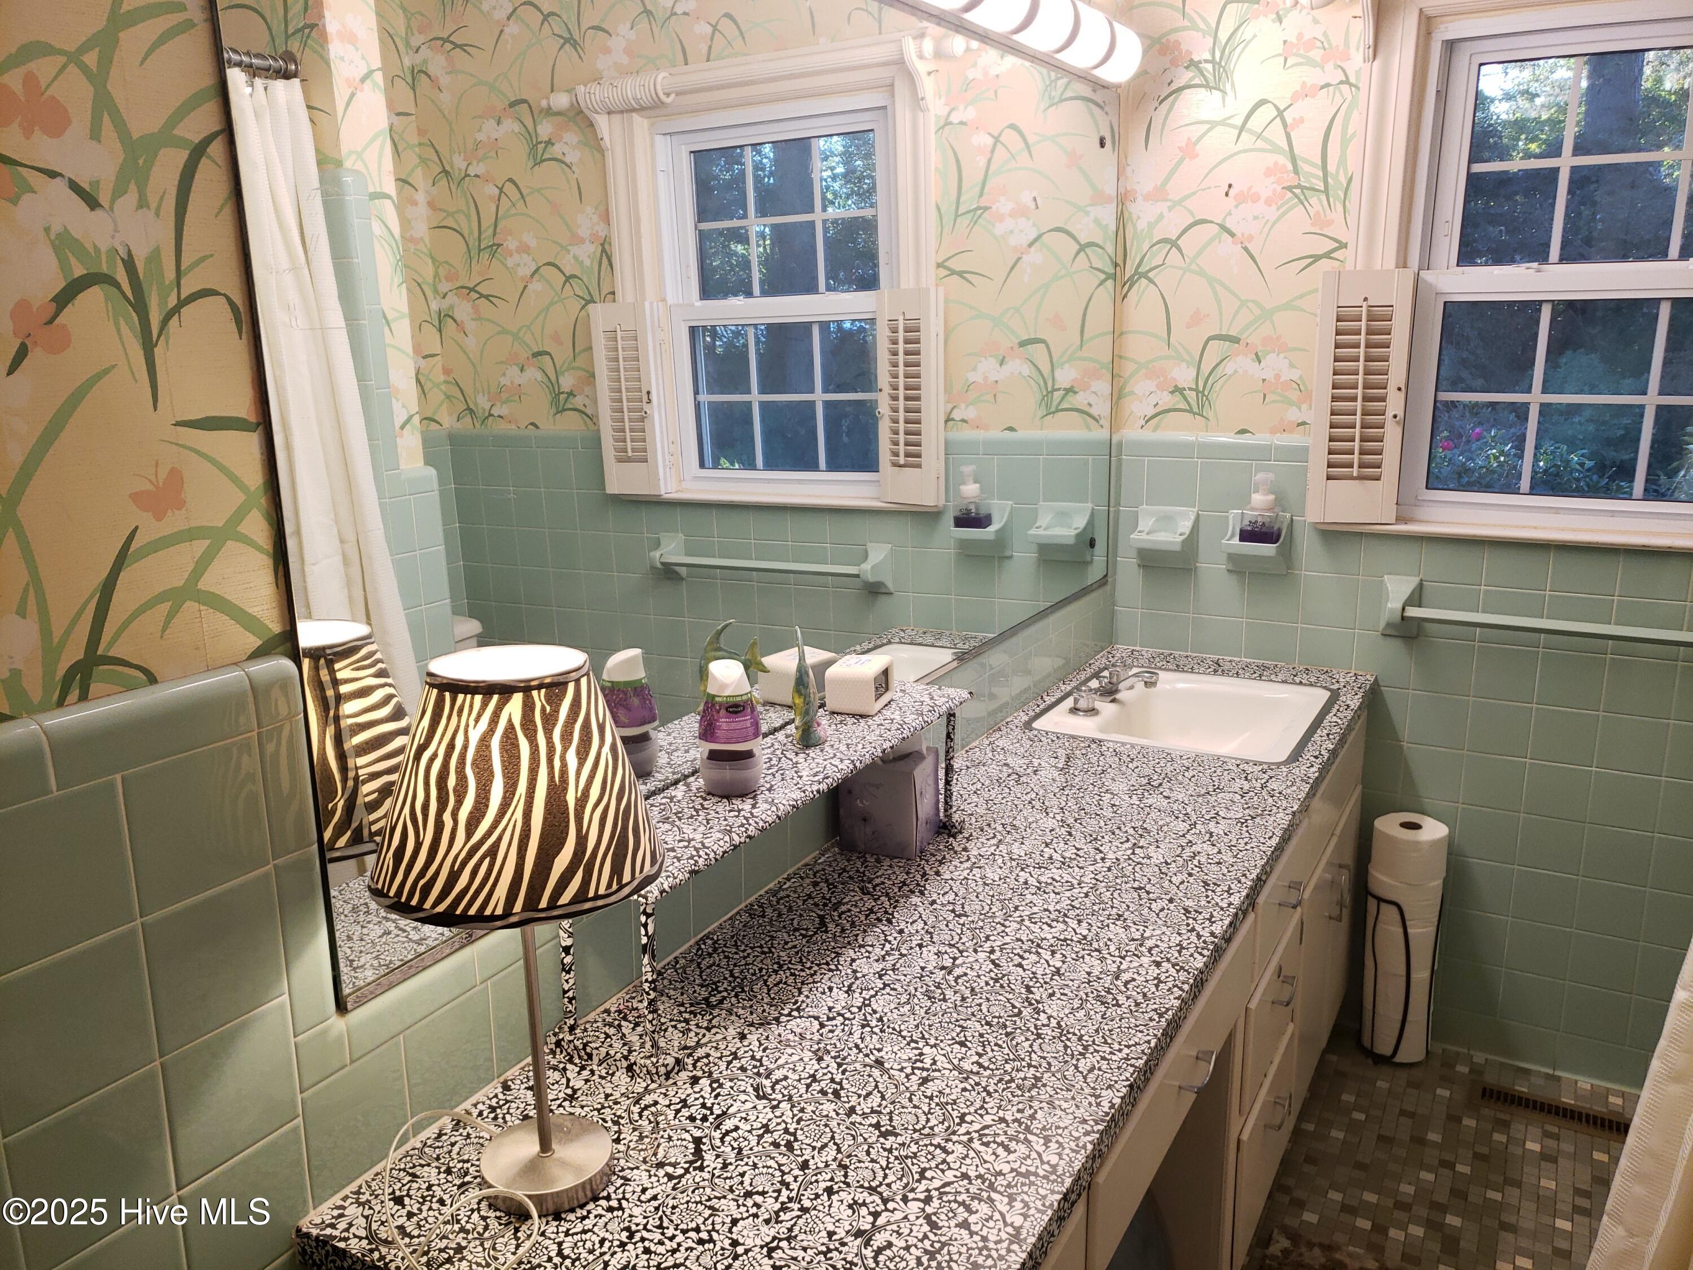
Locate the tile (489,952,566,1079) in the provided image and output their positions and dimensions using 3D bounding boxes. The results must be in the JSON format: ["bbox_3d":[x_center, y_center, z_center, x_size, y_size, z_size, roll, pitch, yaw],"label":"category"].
[{"bbox_3d":[-0.318,0.372,1.278,0.010,0.103,0.106,7,15,29],"label":"tile"}]

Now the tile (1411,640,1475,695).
[{"bbox_3d":[1.169,0.062,2.488,0.108,0.108,0.010,7,15,29],"label":"tile"}]

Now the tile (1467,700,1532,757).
[{"bbox_3d":[1.282,0.183,2.495,0.109,0.109,0.010,7,15,28],"label":"tile"}]

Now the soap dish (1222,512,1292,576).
[{"bbox_3d":[0.830,-0.181,2.589,0.121,0.127,0.085,7,15,28],"label":"soap dish"}]

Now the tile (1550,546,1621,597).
[{"bbox_3d":[1.379,-0.128,2.370,0.109,0.102,0.010,7,15,28],"label":"tile"}]

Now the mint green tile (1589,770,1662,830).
[{"bbox_3d":[1.470,0.312,2.400,0.109,0.109,0.010,7,15,28],"label":"mint green tile"}]

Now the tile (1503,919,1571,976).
[{"bbox_3d":[1.363,0.619,2.503,0.108,0.108,0.010,7,15,29],"label":"tile"}]

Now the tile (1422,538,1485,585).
[{"bbox_3d":[1.164,-0.146,2.437,0.108,0.100,0.010,7,15,29],"label":"tile"}]

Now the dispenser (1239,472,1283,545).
[{"bbox_3d":[0.831,-0.252,2.537,0.071,0.145,0.056,7,16,29],"label":"dispenser"}]

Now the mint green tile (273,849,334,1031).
[{"bbox_3d":[-0.438,0.246,1.024,0.010,0.151,0.044,7,16,29],"label":"mint green tile"}]

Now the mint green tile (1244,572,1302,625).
[{"bbox_3d":[0.889,-0.079,2.651,0.109,0.109,0.010,7,15,28],"label":"mint green tile"}]

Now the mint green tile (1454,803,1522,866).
[{"bbox_3d":[1.266,0.395,2.508,0.108,0.108,0.010,7,15,29],"label":"mint green tile"}]

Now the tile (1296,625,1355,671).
[{"bbox_3d":[0.977,0.041,2.592,0.108,0.108,0.010,7,15,29],"label":"tile"}]

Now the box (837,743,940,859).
[{"bbox_3d":[0.061,0.225,1.752,0.111,0.122,0.111,4,14,20],"label":"box"}]

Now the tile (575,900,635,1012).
[{"bbox_3d":[-0.265,0.350,1.367,0.010,0.103,0.106,7,15,29],"label":"tile"}]

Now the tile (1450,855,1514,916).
[{"bbox_3d":[1.277,0.505,2.553,0.109,0.109,0.010,7,15,28],"label":"tile"}]

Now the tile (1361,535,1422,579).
[{"bbox_3d":[1.085,-0.162,2.524,0.109,0.105,0.010,7,15,28],"label":"tile"}]

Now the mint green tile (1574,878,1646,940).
[{"bbox_3d":[1.458,0.523,2.427,0.108,0.108,0.010,7,15,29],"label":"mint green tile"}]

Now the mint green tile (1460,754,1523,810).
[{"bbox_3d":[1.265,0.288,2.483,0.108,0.108,0.010,7,15,29],"label":"mint green tile"}]

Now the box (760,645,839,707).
[{"bbox_3d":[-0.060,0.055,1.676,0.068,0.056,0.087,10,16,38],"label":"box"}]

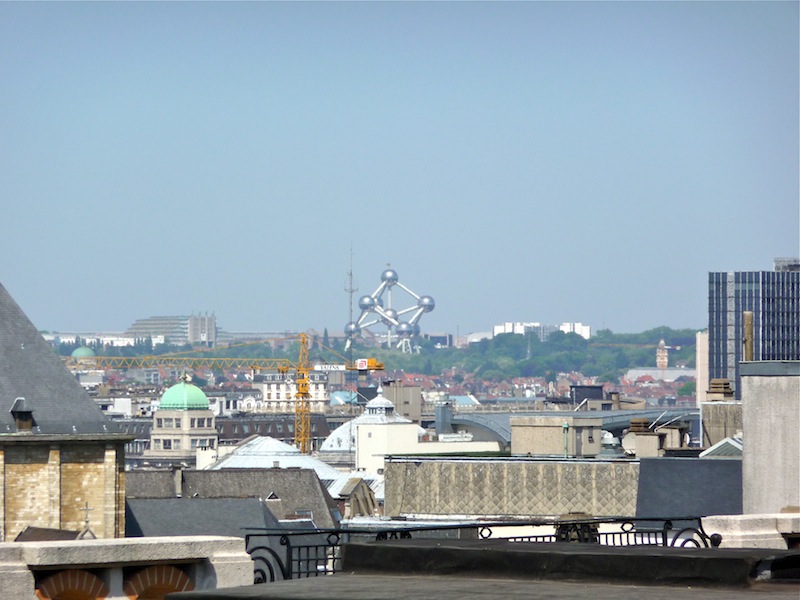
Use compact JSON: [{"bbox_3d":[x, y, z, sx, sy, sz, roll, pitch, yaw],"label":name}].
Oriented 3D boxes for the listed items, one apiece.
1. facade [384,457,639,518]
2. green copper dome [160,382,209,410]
[{"bbox_3d":[6.548,11.011,380.000,15.200,3.400,3.000,0,-1,28],"label":"facade"},{"bbox_3d":[-36.633,16.285,1100.000,8.100,5.000,8.100,0,-1,0],"label":"green copper dome"}]

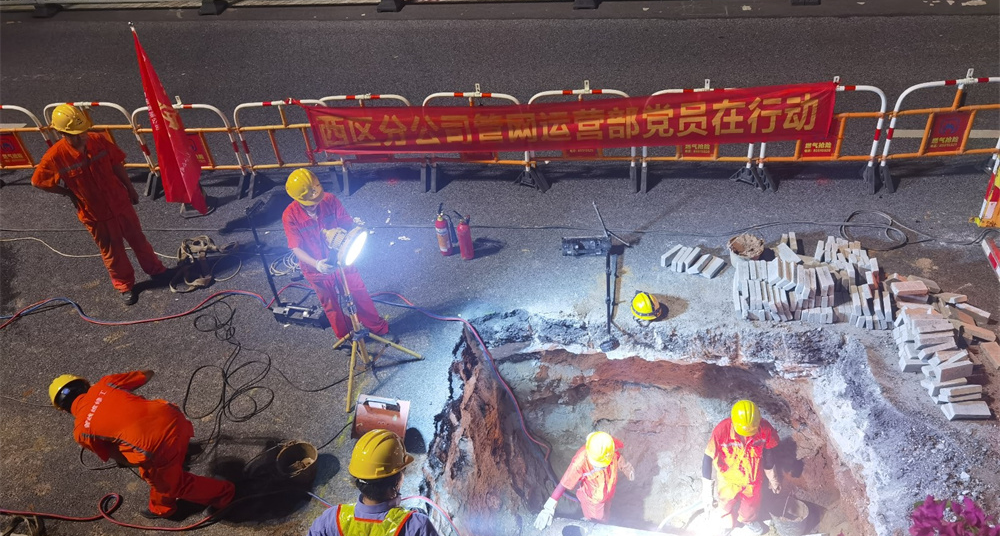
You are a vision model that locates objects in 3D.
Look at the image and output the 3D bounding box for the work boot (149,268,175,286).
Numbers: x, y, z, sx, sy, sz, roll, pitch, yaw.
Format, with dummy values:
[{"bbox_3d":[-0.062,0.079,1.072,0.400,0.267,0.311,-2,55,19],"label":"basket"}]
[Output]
[{"bbox_3d":[-3.049,0.048,6.955,0.280,0.130,0.110,17,45,26],"label":"work boot"}]

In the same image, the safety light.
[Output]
[{"bbox_3d":[-1.019,-0.139,5.160,0.200,0.290,0.290,30,50,16],"label":"safety light"}]

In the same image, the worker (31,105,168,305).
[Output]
[{"bbox_3d":[-3.242,-0.509,6.396,0.670,1.730,0.440,-27,44,-23],"label":"worker"}]

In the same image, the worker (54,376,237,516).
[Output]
[{"bbox_3d":[-2.020,1.103,4.719,0.680,1.060,0.580,4,41,13],"label":"worker"}]

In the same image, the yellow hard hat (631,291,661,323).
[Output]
[{"bbox_3d":[1.135,0.277,6.035,0.220,0.160,0.280,-33,46,-28],"label":"yellow hard hat"}]

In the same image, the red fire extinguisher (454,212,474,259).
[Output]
[{"bbox_3d":[-0.305,-0.296,6.704,0.150,0.465,0.140,-4,39,3],"label":"red fire extinguisher"}]

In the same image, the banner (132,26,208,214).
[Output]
[{"bbox_3d":[-3.131,-1.328,7.262,0.380,1.780,0.220,-20,41,-23],"label":"banner"}]

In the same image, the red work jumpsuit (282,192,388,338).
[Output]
[{"bbox_3d":[-1.173,0.013,5.713,0.530,1.360,0.420,-25,43,-21],"label":"red work jumpsuit"}]

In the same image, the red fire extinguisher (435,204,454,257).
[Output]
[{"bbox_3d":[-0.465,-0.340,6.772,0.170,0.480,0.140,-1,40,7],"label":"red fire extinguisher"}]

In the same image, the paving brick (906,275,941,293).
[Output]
[{"bbox_3d":[3.254,0.126,5.972,0.205,0.055,0.105,13,43,22],"label":"paving brick"}]

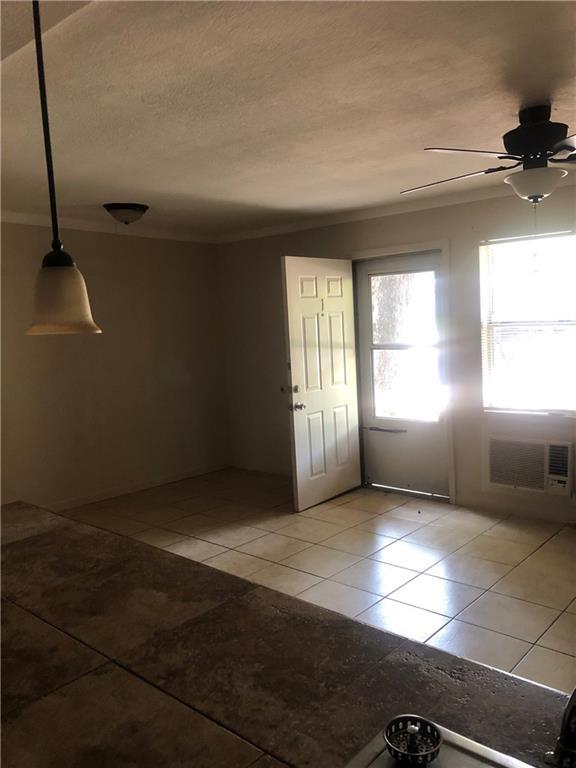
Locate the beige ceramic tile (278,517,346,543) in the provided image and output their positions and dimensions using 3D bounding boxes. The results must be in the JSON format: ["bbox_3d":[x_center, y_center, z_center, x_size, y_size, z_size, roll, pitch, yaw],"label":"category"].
[{"bbox_3d":[0.174,1.079,4.549,0.403,0.010,0.403,3,8,41],"label":"beige ceramic tile"}]

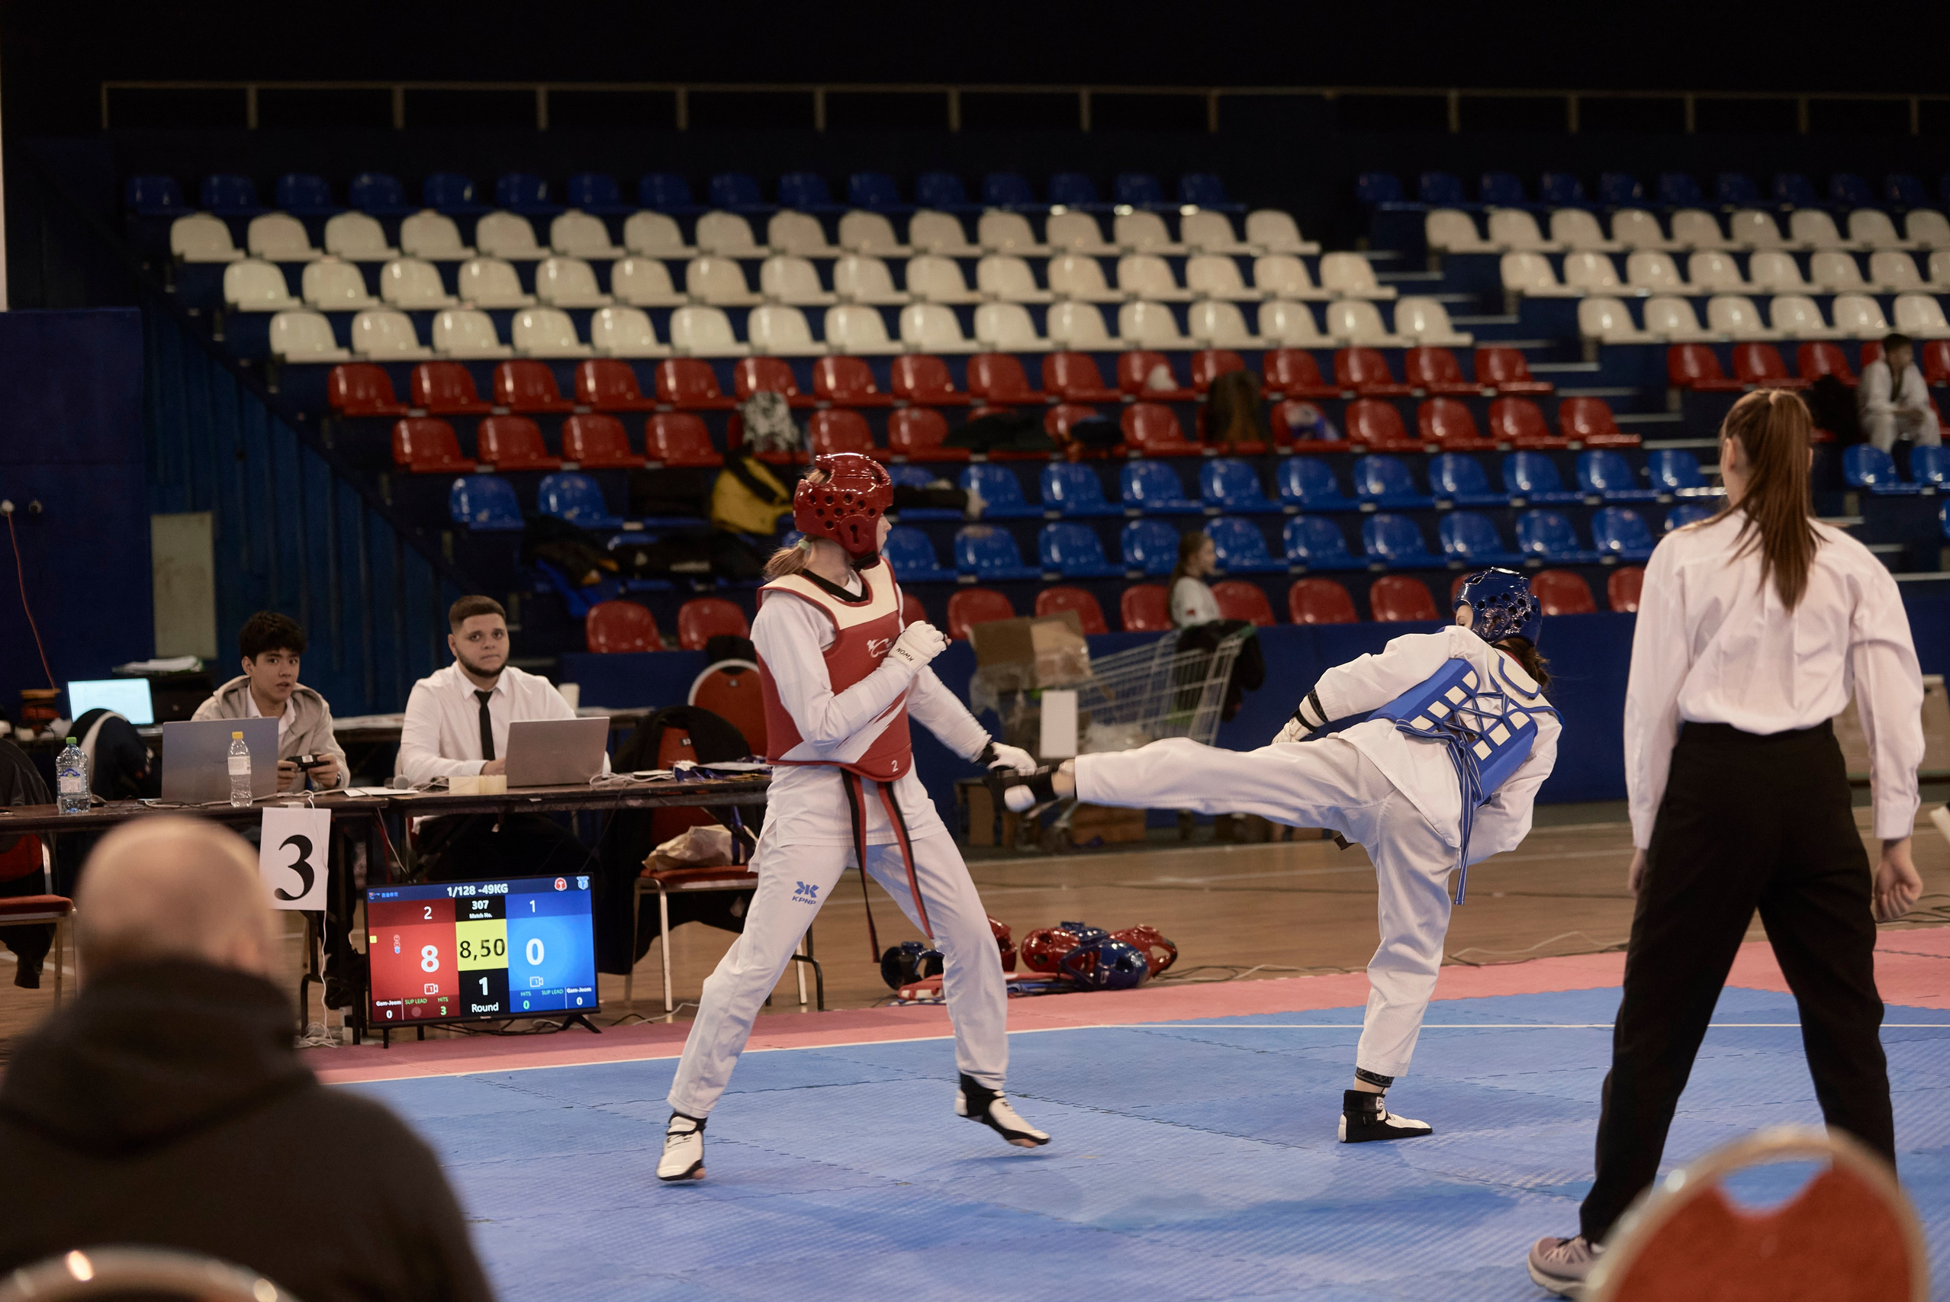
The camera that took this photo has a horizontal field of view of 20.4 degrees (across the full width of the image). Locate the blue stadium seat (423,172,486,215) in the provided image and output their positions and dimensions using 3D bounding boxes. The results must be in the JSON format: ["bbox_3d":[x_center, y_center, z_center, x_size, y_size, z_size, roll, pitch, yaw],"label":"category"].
[{"bbox_3d":[-3.156,-2.813,33.349,0.410,0.300,0.340,-2,1,-26],"label":"blue stadium seat"}]

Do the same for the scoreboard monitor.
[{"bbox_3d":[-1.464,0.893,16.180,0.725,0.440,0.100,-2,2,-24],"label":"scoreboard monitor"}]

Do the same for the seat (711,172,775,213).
[{"bbox_3d":[-1.451,-2.901,34.461,0.405,0.295,0.360,-2,2,-27],"label":"seat"}]

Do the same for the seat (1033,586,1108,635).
[{"bbox_3d":[0.509,-0.169,26.491,0.420,0.310,0.380,-2,2,-26],"label":"seat"}]

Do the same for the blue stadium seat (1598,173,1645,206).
[{"bbox_3d":[4.432,-3.074,36.442,0.370,0.290,0.345,-2,2,-25],"label":"blue stadium seat"}]

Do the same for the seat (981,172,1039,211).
[{"bbox_3d":[0.300,-3.058,36.093,0.395,0.295,0.360,-2,2,-25],"label":"seat"}]

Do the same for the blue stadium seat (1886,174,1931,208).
[{"bbox_3d":[6.889,-3.329,39.235,0.395,0.295,0.360,-2,2,-25],"label":"blue stadium seat"}]

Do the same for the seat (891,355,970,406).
[{"bbox_3d":[-0.232,-1.592,31.593,0.395,0.295,0.360,-2,2,-25],"label":"seat"}]

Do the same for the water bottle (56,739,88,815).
[{"bbox_3d":[-2.630,0.364,15.800,0.088,0.222,0.088,-2,2,-25],"label":"water bottle"}]

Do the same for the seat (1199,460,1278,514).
[{"bbox_3d":[1.411,-0.882,28.929,0.370,0.290,0.345,-2,2,-25],"label":"seat"}]

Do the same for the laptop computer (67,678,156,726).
[{"bbox_3d":[-3.453,0.210,21.907,0.355,0.220,0.290,-2,2,-25],"label":"laptop computer"}]

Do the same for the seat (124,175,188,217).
[{"bbox_3d":[-4.918,-2.736,32.726,0.405,0.295,0.360,-2,2,-27],"label":"seat"}]

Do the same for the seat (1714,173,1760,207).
[{"bbox_3d":[5.552,-3.275,38.597,0.395,0.295,0.360,-2,2,-25],"label":"seat"}]

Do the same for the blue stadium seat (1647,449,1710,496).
[{"bbox_3d":[4.125,-1.041,31.469,0.405,0.295,0.350,-2,2,-26],"label":"blue stadium seat"}]

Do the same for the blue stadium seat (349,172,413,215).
[{"bbox_3d":[-3.490,-2.691,32.131,0.360,0.285,0.375,-2,2,-25],"label":"blue stadium seat"}]

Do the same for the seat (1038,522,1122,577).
[{"bbox_3d":[0.561,-0.530,28.654,0.405,0.295,0.350,-2,2,-26],"label":"seat"}]

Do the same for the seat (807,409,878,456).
[{"bbox_3d":[-0.676,-1.175,29.534,0.405,0.295,0.360,-2,2,-27],"label":"seat"}]

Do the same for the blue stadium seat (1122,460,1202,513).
[{"bbox_3d":[1.028,-0.912,29.956,0.405,0.295,0.350,-2,2,-26],"label":"blue stadium seat"}]

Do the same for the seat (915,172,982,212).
[{"bbox_3d":[-0.151,-2.960,35.112,0.405,0.295,0.360,-2,2,-27],"label":"seat"}]

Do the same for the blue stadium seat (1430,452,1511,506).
[{"bbox_3d":[2.735,-0.956,29.951,0.410,0.300,0.340,-2,1,-26],"label":"blue stadium seat"}]

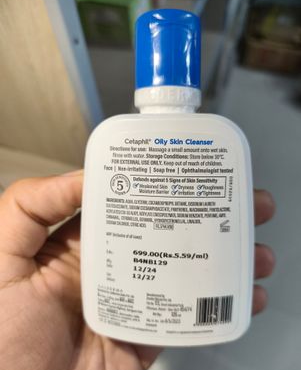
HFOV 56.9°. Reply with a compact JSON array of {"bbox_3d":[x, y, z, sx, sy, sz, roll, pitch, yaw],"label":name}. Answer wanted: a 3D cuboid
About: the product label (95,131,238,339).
[{"bbox_3d":[0.005,0.021,0.106,0.058,0.081,0.006,2,12,5],"label":"product label"}]

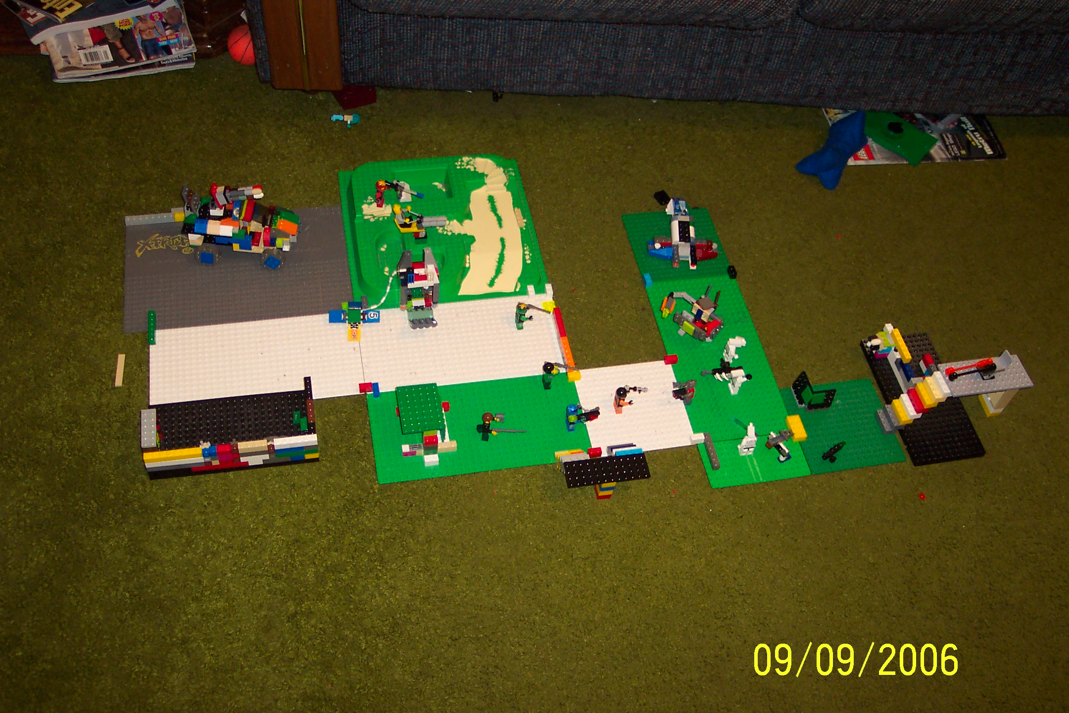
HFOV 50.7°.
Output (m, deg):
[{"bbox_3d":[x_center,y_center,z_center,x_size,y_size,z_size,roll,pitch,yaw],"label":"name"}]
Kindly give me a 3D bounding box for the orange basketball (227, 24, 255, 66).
[{"bbox_3d":[-0.430,-0.468,1.698,0.059,0.059,0.059,9,53,0],"label":"orange basketball"}]

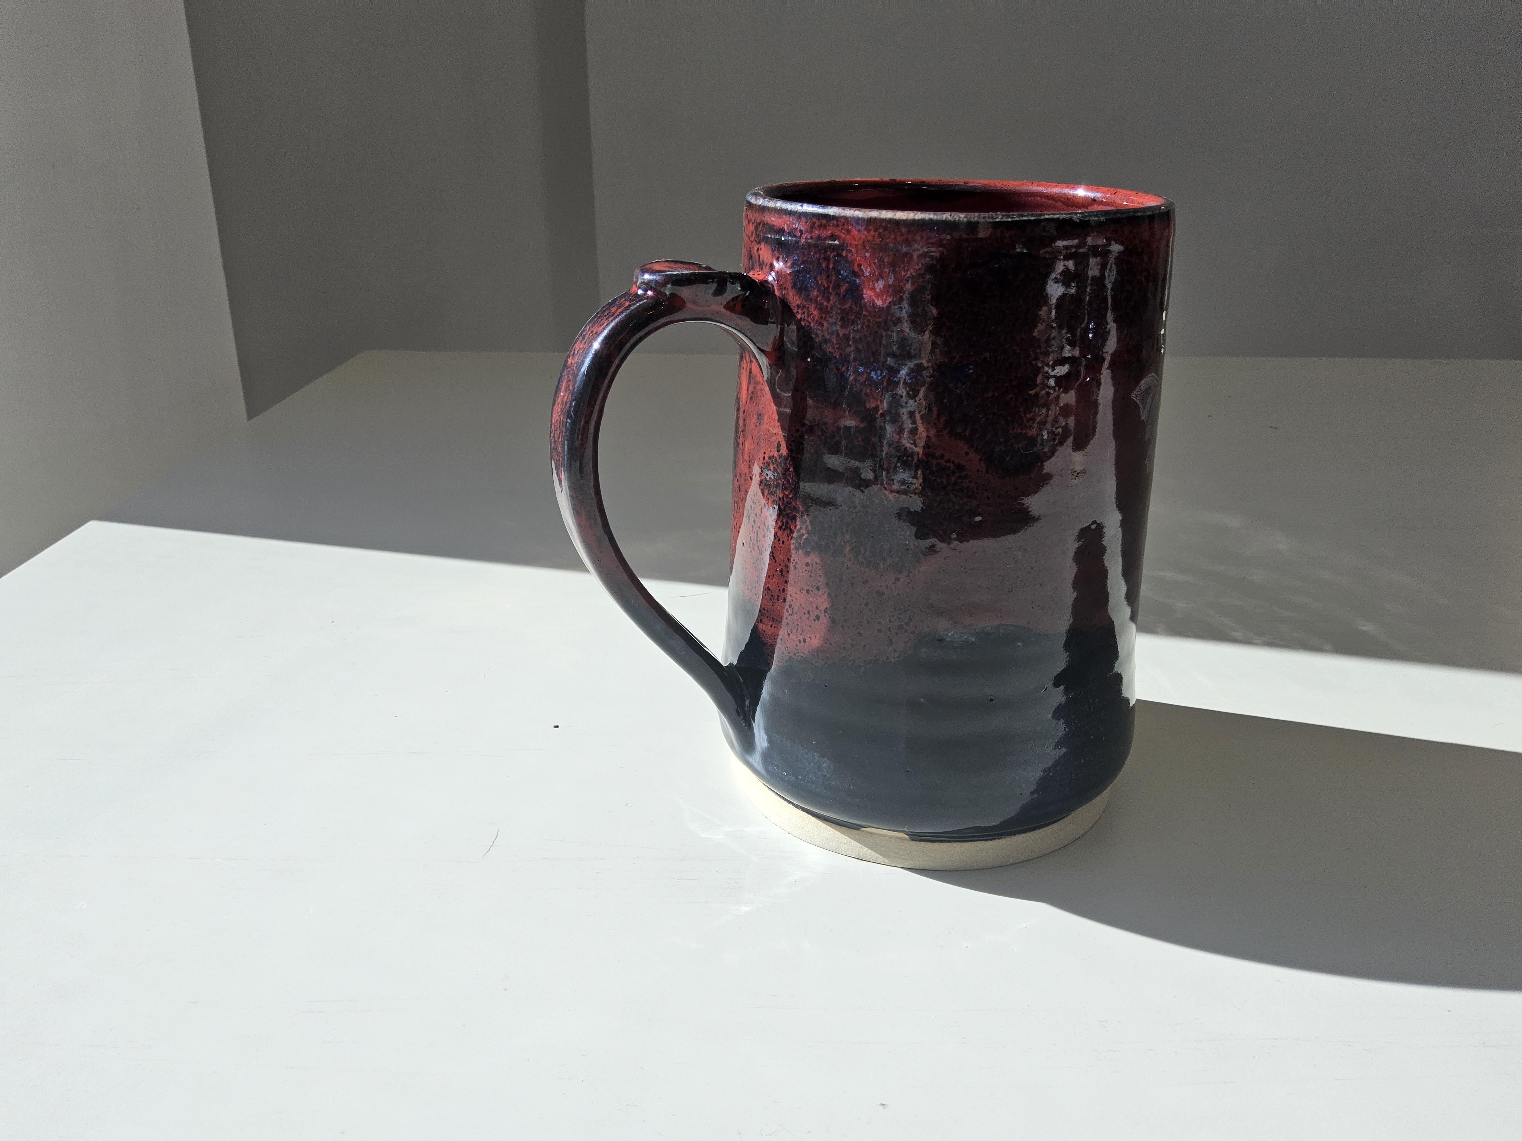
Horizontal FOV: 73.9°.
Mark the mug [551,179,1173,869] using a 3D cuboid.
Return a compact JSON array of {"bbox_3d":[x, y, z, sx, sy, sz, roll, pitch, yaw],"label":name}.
[{"bbox_3d":[0.020,-0.012,0.207,0.124,0.122,0.089,-7,18,-26],"label":"mug"}]

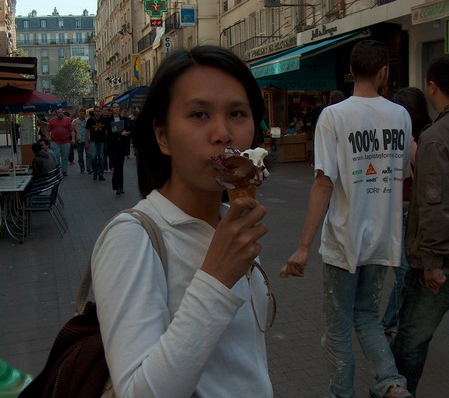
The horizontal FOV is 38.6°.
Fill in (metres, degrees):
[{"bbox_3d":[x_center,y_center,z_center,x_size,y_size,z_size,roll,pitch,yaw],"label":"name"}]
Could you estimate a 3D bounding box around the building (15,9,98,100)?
[{"bbox_3d":[-31.684,-22.808,120.138,18.000,23.300,12.000,-2,6,-2],"label":"building"}]

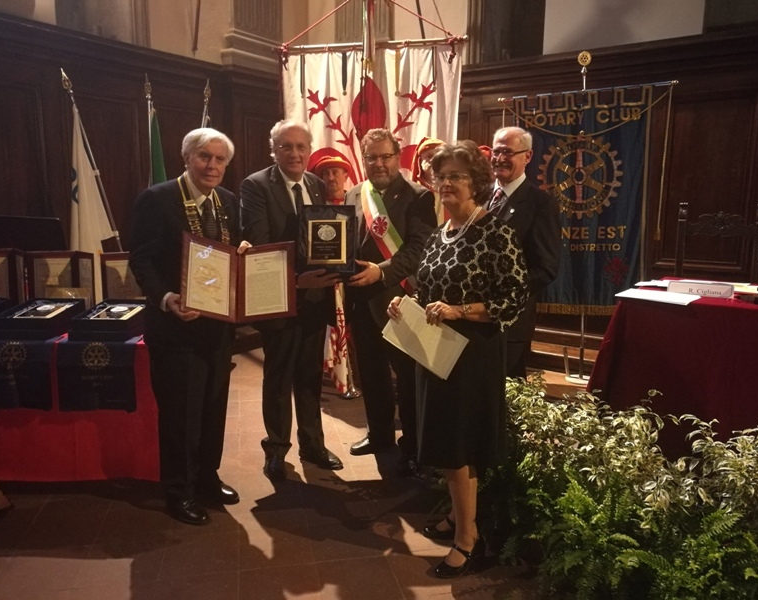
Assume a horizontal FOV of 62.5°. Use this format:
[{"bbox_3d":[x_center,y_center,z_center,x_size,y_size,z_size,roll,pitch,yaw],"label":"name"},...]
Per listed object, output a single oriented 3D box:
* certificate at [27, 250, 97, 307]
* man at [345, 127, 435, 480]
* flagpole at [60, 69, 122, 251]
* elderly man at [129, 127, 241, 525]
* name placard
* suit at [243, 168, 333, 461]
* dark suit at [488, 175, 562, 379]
[{"bbox_3d":[-1.900,-0.130,3.700,0.450,0.320,0.190,0,9,-5],"label":"certificate"},{"bbox_3d":[0.061,0.012,3.282,0.530,1.765,0.430,6,11,28],"label":"man"},{"bbox_3d":[-1.840,-0.400,4.200,0.420,2.300,0.250,-19,10,-21],"label":"flagpole"},{"bbox_3d":[-0.830,0.090,2.690,0.520,1.700,0.430,-9,13,-44],"label":"elderly man"},{"bbox_3d":[1.874,-0.068,3.640,0.325,0.078,0.060,6,11,28],"label":"name placard"},{"bbox_3d":[-0.460,0.103,3.154,0.510,1.500,0.370,-4,11,-25],"label":"suit"},{"bbox_3d":[0.670,0.120,3.150,0.520,1.430,0.340,8,12,39],"label":"dark suit"}]

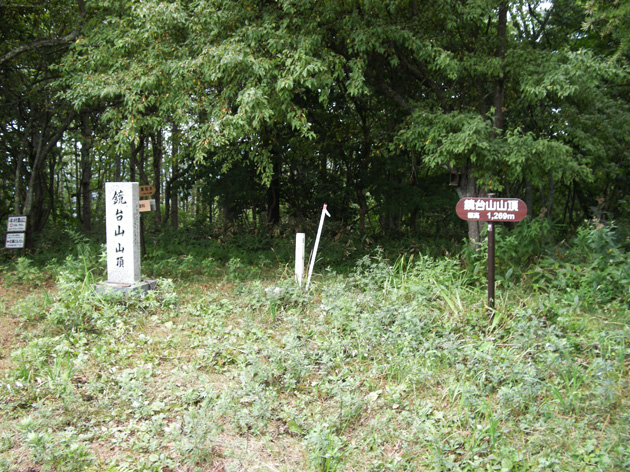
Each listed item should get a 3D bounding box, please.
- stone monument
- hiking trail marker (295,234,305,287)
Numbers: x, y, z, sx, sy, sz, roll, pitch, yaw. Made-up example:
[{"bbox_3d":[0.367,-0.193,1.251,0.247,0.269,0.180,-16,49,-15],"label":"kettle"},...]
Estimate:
[{"bbox_3d":[-2.303,0.036,8.200,0.510,1.320,0.500,0,4,12],"label":"stone monument"},{"bbox_3d":[-0.196,0.309,8.500,0.084,0.700,0.084,3,4,22],"label":"hiking trail marker"}]

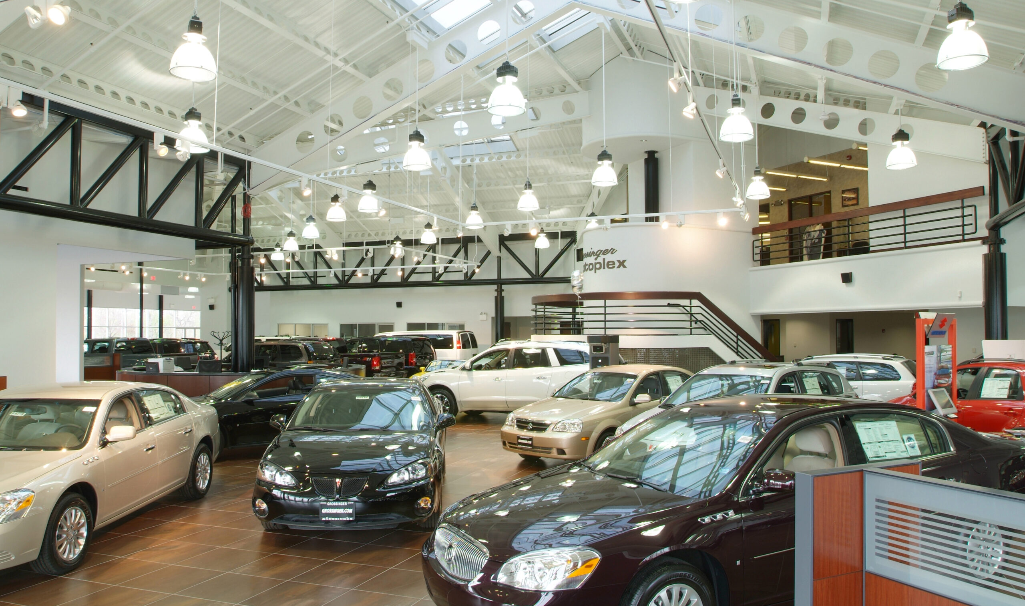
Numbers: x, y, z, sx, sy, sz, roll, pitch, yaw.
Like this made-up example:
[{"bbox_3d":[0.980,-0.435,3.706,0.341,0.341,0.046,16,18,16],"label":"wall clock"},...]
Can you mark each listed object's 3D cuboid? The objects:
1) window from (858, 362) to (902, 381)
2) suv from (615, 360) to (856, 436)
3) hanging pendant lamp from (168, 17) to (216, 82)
[{"bbox_3d":[7.935,1.479,16.000,0.970,0.420,0.100,-2,-3,36],"label":"window"},{"bbox_3d":[3.331,1.621,10.465,4.420,1.610,1.820,2,-3,-43],"label":"suv"},{"bbox_3d":[-4.193,-3.391,9.765,0.575,0.765,0.575,0,-3,0],"label":"hanging pendant lamp"}]

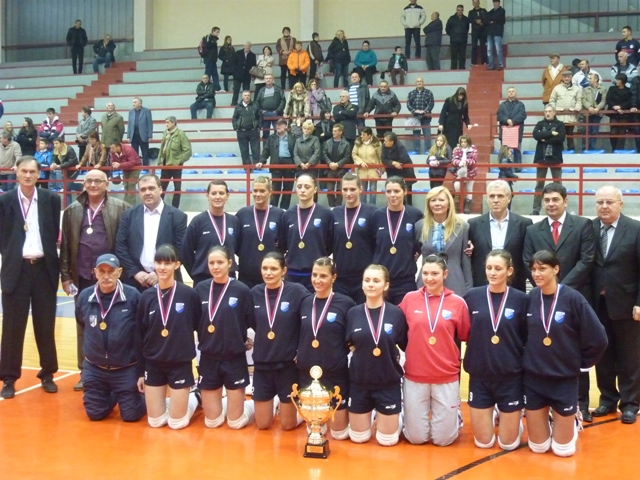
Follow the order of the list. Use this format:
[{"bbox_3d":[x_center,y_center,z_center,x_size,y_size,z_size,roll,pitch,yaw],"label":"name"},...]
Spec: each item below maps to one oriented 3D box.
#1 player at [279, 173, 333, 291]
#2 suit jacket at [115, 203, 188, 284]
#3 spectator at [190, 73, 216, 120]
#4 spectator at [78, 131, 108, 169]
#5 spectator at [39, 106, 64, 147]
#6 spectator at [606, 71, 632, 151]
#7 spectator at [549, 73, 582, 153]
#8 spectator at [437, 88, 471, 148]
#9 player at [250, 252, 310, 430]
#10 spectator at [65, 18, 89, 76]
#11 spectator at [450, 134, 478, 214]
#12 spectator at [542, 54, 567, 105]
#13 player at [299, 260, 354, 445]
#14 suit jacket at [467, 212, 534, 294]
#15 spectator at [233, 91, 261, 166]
[{"bbox_3d":[-0.104,0.366,6.434,0.480,1.770,0.330,1,4,12],"label":"player"},{"bbox_3d":[-1.343,0.090,6.618,0.600,0.760,0.330,0,3,-3],"label":"suit jacket"},{"bbox_3d":[-3.036,-3.703,21.716,0.660,1.170,0.750,1,4,12],"label":"spectator"},{"bbox_3d":[-4.465,-1.400,16.449,0.570,1.500,0.520,1,4,18],"label":"spectator"},{"bbox_3d":[-6.035,-2.149,18.754,0.540,1.640,0.380,1,4,12],"label":"spectator"},{"bbox_3d":[6.200,-2.618,17.273,0.540,1.660,0.360,2,4,28],"label":"spectator"},{"bbox_3d":[4.923,-2.559,16.685,0.620,1.651,0.420,1,3,16],"label":"spectator"},{"bbox_3d":[2.715,-2.216,16.605,0.580,1.660,0.450,0,4,-6],"label":"spectator"},{"bbox_3d":[-0.207,0.720,6.284,0.500,1.274,0.600,1,4,14],"label":"player"},{"bbox_3d":[-7.583,-6.018,26.069,0.560,1.748,0.360,0,3,5],"label":"spectator"},{"bbox_3d":[2.438,-1.095,13.989,0.460,1.325,0.360,1,3,15],"label":"spectator"},{"bbox_3d":[5.030,-3.127,17.978,0.500,1.720,0.360,1,4,17],"label":"spectator"},{"bbox_3d":[0.100,0.735,5.930,0.480,1.235,0.600,1,3,16],"label":"player"},{"bbox_3d":[1.341,0.175,6.202,0.540,0.760,0.320,1,4,13],"label":"suit jacket"},{"bbox_3d":[-1.606,-2.386,18.300,0.560,1.782,0.360,1,3,5],"label":"spectator"}]

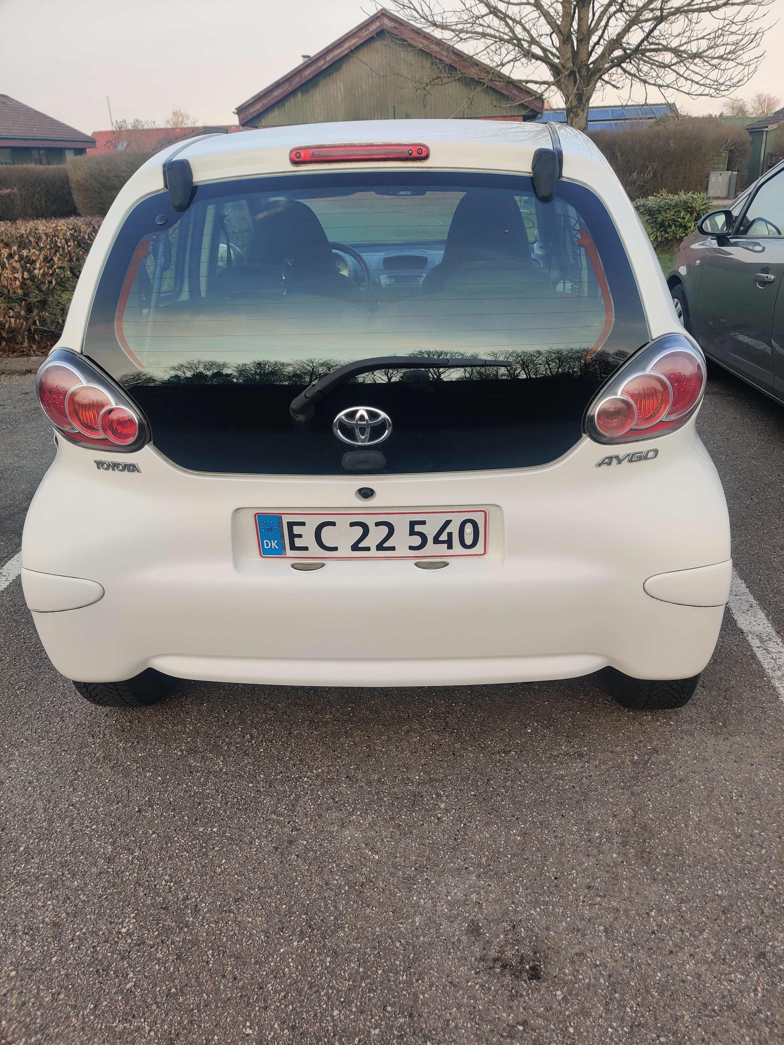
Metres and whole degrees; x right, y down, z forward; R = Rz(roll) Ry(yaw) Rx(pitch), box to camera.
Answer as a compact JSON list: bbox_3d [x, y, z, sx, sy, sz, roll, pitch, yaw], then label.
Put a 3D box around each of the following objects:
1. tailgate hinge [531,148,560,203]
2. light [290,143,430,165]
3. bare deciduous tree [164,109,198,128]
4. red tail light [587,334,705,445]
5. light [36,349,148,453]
[{"bbox_3d":[0.318,-0.720,1.690,0.055,0.115,0.045,-1,-1,2],"label":"tailgate hinge"},{"bbox_3d":[-0.066,-0.753,1.665,0.287,0.042,0.032,-1,9,2],"label":"light"},{"bbox_3d":[-18.877,-34.286,72.909,3.600,6.000,3.600,-1,24,2],"label":"bare deciduous tree"},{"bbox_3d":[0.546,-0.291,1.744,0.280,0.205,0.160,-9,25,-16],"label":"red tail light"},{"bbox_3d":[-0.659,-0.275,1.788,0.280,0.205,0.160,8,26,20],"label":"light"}]

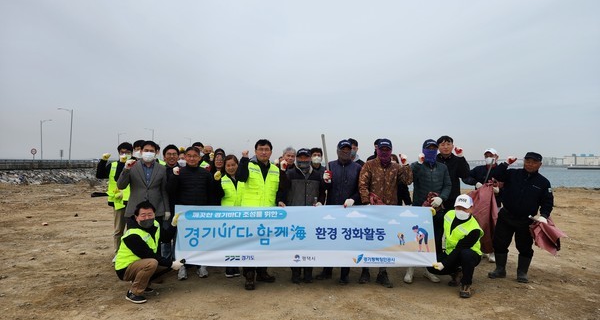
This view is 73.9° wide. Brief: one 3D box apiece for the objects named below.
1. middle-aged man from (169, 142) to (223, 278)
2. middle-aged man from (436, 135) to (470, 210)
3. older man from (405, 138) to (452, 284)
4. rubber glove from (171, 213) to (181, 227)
[{"bbox_3d":[-1.347,0.672,5.149,0.689,1.670,0.420,0,-1,-6],"label":"middle-aged man"},{"bbox_3d":[2.049,0.596,5.510,0.601,1.830,0.420,0,-1,8],"label":"middle-aged man"},{"bbox_3d":[1.551,0.627,4.870,0.540,1.743,0.460,0,-1,9],"label":"older man"},{"bbox_3d":[-1.386,0.672,4.450,0.090,0.160,0.100,14,7,-36],"label":"rubber glove"}]

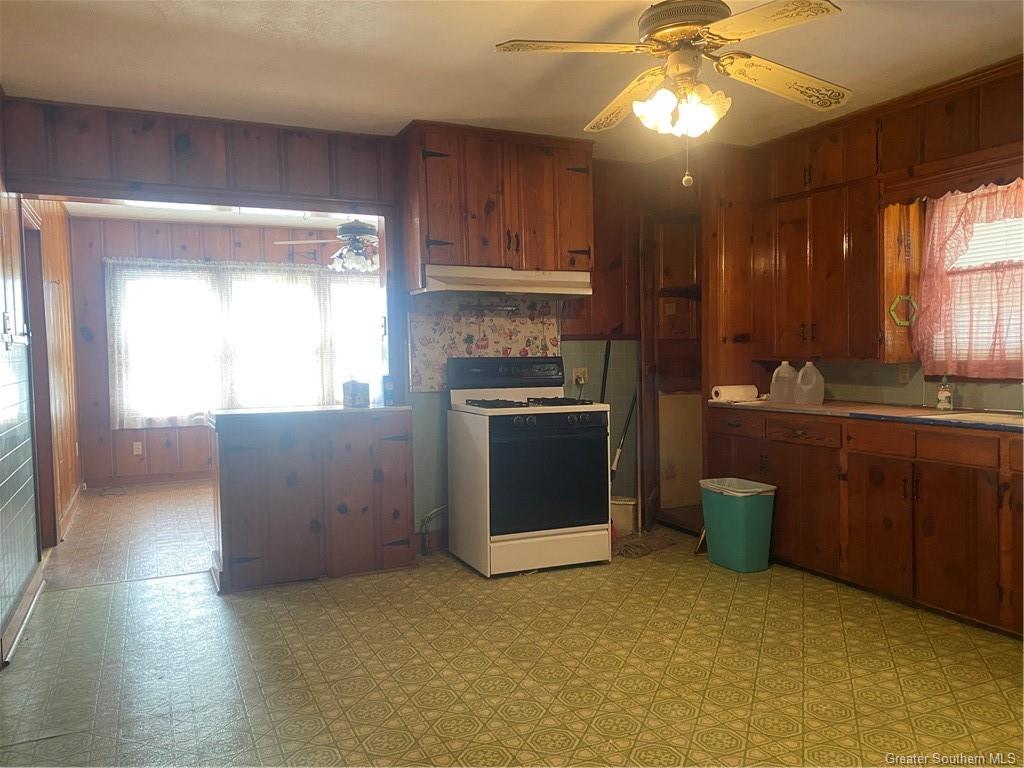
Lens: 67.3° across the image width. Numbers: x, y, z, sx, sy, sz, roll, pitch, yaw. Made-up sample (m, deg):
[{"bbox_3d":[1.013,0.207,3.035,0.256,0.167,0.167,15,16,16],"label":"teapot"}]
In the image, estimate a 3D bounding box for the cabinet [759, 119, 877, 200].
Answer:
[{"bbox_3d":[1.919,-1.333,4.671,0.293,0.346,0.954,-2,3,-25],"label":"cabinet"}]

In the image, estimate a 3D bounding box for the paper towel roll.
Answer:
[{"bbox_3d":[1.425,0.059,4.913,0.280,0.108,0.108,-2,3,-17],"label":"paper towel roll"}]

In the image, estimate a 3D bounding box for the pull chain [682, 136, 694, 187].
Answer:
[{"bbox_3d":[0.590,-0.747,2.570,0.036,0.175,0.036,-1,3,0],"label":"pull chain"}]

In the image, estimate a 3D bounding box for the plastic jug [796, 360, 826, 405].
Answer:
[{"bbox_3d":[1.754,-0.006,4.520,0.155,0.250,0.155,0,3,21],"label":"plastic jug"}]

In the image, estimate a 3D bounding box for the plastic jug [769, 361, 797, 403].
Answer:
[{"bbox_3d":[1.684,-0.014,4.779,0.152,0.256,0.152,-2,3,-25],"label":"plastic jug"}]

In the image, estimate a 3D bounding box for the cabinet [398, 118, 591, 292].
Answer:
[{"bbox_3d":[-0.079,-1.034,4.690,1.156,0.925,0.325,-2,3,-25],"label":"cabinet"}]

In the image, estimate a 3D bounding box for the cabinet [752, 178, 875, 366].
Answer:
[{"bbox_3d":[1.938,-0.653,4.685,0.293,1.014,0.998,-2,3,-25],"label":"cabinet"}]

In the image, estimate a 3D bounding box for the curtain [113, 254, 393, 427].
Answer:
[{"bbox_3d":[-2.522,-0.421,7.866,2.840,1.600,0.120,-2,3,-25],"label":"curtain"}]

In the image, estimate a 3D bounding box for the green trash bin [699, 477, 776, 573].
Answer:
[{"bbox_3d":[1.278,0.799,4.372,0.265,0.465,0.370,-2,3,-25],"label":"green trash bin"}]

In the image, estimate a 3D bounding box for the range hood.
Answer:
[{"bbox_3d":[-0.058,-0.614,4.704,1.070,0.155,0.345,-2,3,-25],"label":"range hood"}]

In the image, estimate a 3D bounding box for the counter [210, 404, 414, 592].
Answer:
[{"bbox_3d":[-1.159,0.603,4.454,1.080,0.935,0.520,-2,3,-25],"label":"counter"}]

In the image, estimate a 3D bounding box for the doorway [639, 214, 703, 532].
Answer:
[{"bbox_3d":[1.153,-0.072,5.300,0.128,2.138,0.621,-2,3,-25],"label":"doorway"}]

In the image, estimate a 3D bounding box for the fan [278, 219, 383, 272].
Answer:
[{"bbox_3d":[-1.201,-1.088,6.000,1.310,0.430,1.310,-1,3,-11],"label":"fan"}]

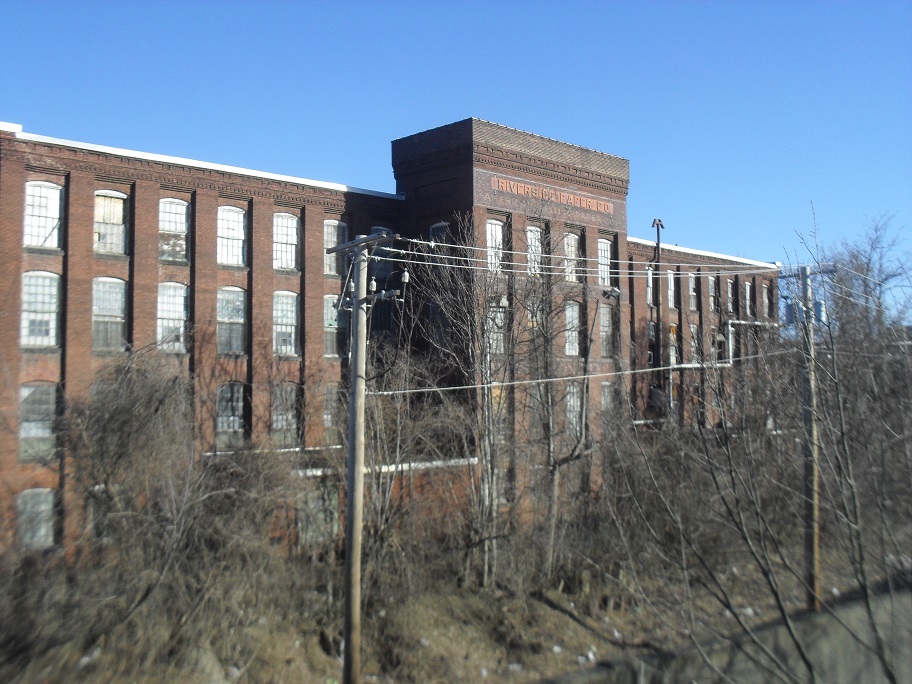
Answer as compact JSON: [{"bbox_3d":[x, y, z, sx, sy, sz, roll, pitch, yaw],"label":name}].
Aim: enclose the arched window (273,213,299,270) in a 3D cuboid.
[{"bbox_3d":[-6.953,-4.103,37.629,1.183,2.392,0.220,2,-5,-37],"label":"arched window"}]

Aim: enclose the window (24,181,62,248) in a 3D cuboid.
[{"bbox_3d":[-16.840,-5.190,37.665,1.430,2.620,0.250,2,-4,-42],"label":"window"}]

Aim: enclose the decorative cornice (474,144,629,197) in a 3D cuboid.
[{"bbox_3d":[4.470,-7.635,41.470,9.987,0.780,0.500,3,-6,-41],"label":"decorative cornice"}]

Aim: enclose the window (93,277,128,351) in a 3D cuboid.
[{"bbox_3d":[-14.733,-1.197,39.345,1.430,3.100,0.250,2,-4,-42],"label":"window"}]

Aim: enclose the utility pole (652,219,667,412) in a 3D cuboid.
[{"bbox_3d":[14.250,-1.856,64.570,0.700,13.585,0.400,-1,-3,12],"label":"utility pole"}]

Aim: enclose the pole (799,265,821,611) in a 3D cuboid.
[{"bbox_3d":[10.562,2.793,27.500,0.360,10.239,0.360,0,-4,0],"label":"pole"}]

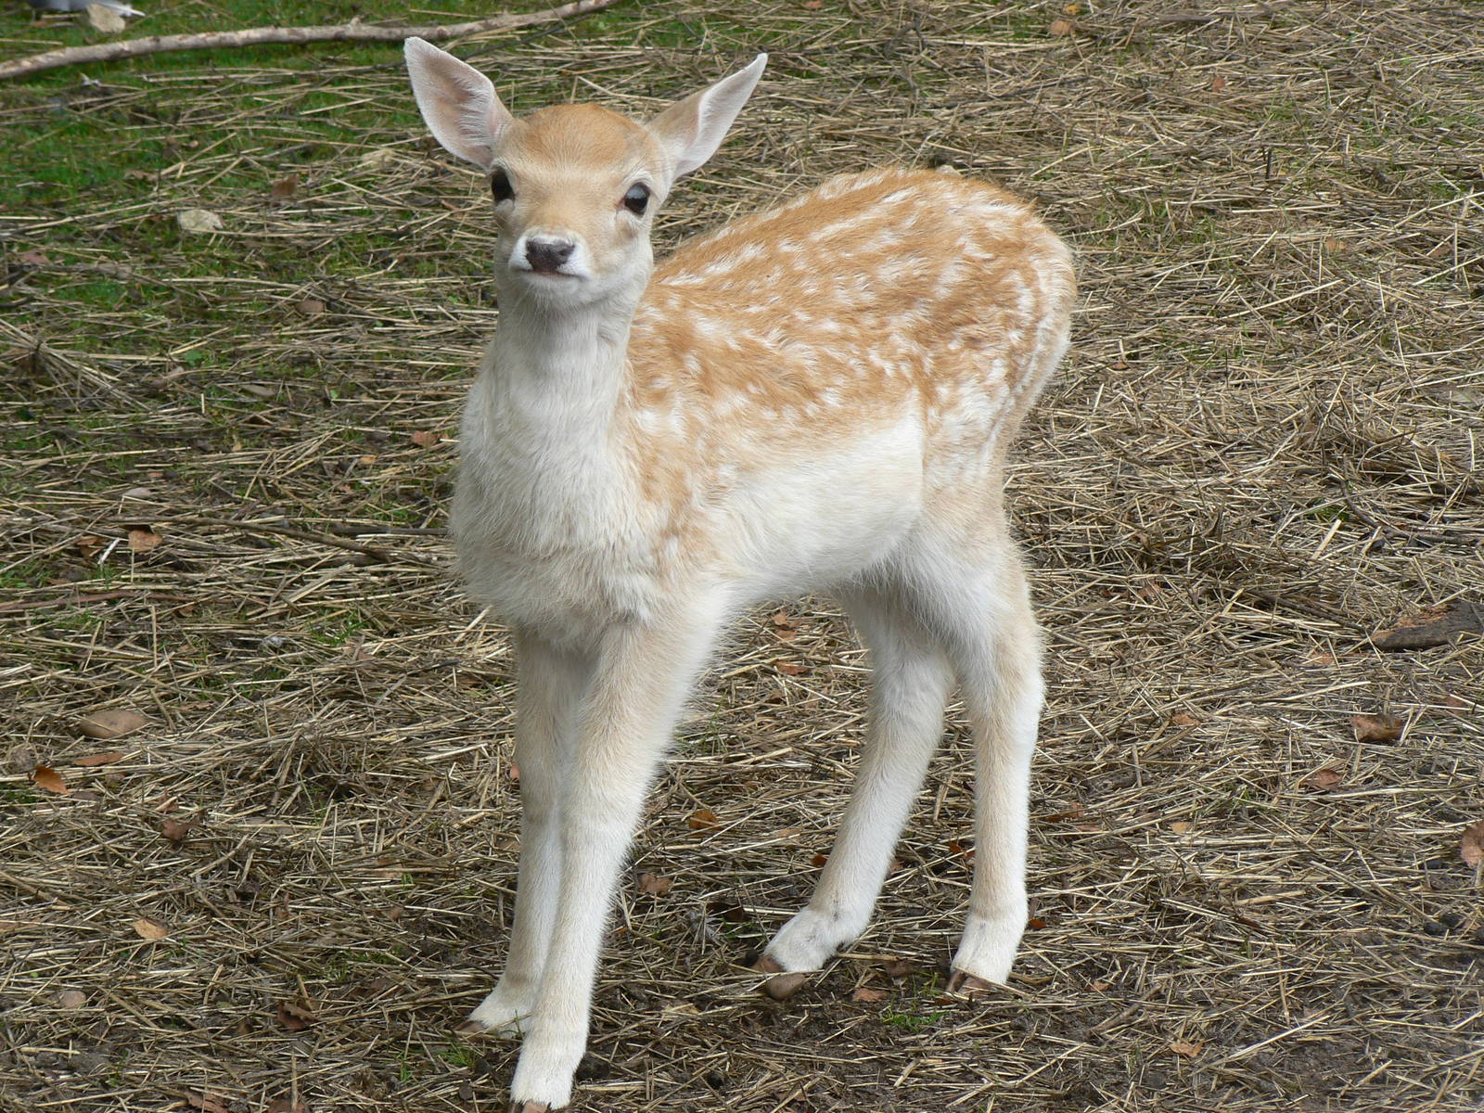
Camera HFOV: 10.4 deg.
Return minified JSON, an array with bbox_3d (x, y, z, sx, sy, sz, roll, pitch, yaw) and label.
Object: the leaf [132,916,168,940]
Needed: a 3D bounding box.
[{"bbox_3d":[-0.380,0.239,5.235,0.024,0.008,0.025,0,17,0],"label":"leaf"}]

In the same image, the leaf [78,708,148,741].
[{"bbox_3d":[-0.435,0.116,5.641,0.048,0.013,0.032,0,17,0],"label":"leaf"}]

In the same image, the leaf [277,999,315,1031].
[{"bbox_3d":[-0.278,0.285,5.071,0.025,0.012,0.026,0,17,0],"label":"leaf"}]

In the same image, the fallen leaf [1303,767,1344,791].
[{"bbox_3d":[0.395,0.151,5.531,0.028,0.008,0.028,0,17,0],"label":"fallen leaf"}]

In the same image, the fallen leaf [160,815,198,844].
[{"bbox_3d":[-0.375,0.182,5.421,0.025,0.012,0.026,0,17,0],"label":"fallen leaf"}]

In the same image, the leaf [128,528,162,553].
[{"bbox_3d":[-0.446,-0.012,6.079,0.026,0.010,0.030,0,17,0],"label":"leaf"}]

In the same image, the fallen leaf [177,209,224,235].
[{"bbox_3d":[-0.466,-0.288,7.004,0.041,0.013,0.038,0,17,0],"label":"fallen leaf"}]

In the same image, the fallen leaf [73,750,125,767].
[{"bbox_3d":[-0.440,0.139,5.579,0.036,0.006,0.019,0,17,0],"label":"fallen leaf"}]

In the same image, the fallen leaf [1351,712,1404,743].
[{"bbox_3d":[0.440,0.118,5.635,0.037,0.013,0.029,0,17,0],"label":"fallen leaf"}]

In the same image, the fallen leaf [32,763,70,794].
[{"bbox_3d":[-0.468,0.151,5.526,0.025,0.012,0.028,0,17,0],"label":"fallen leaf"}]

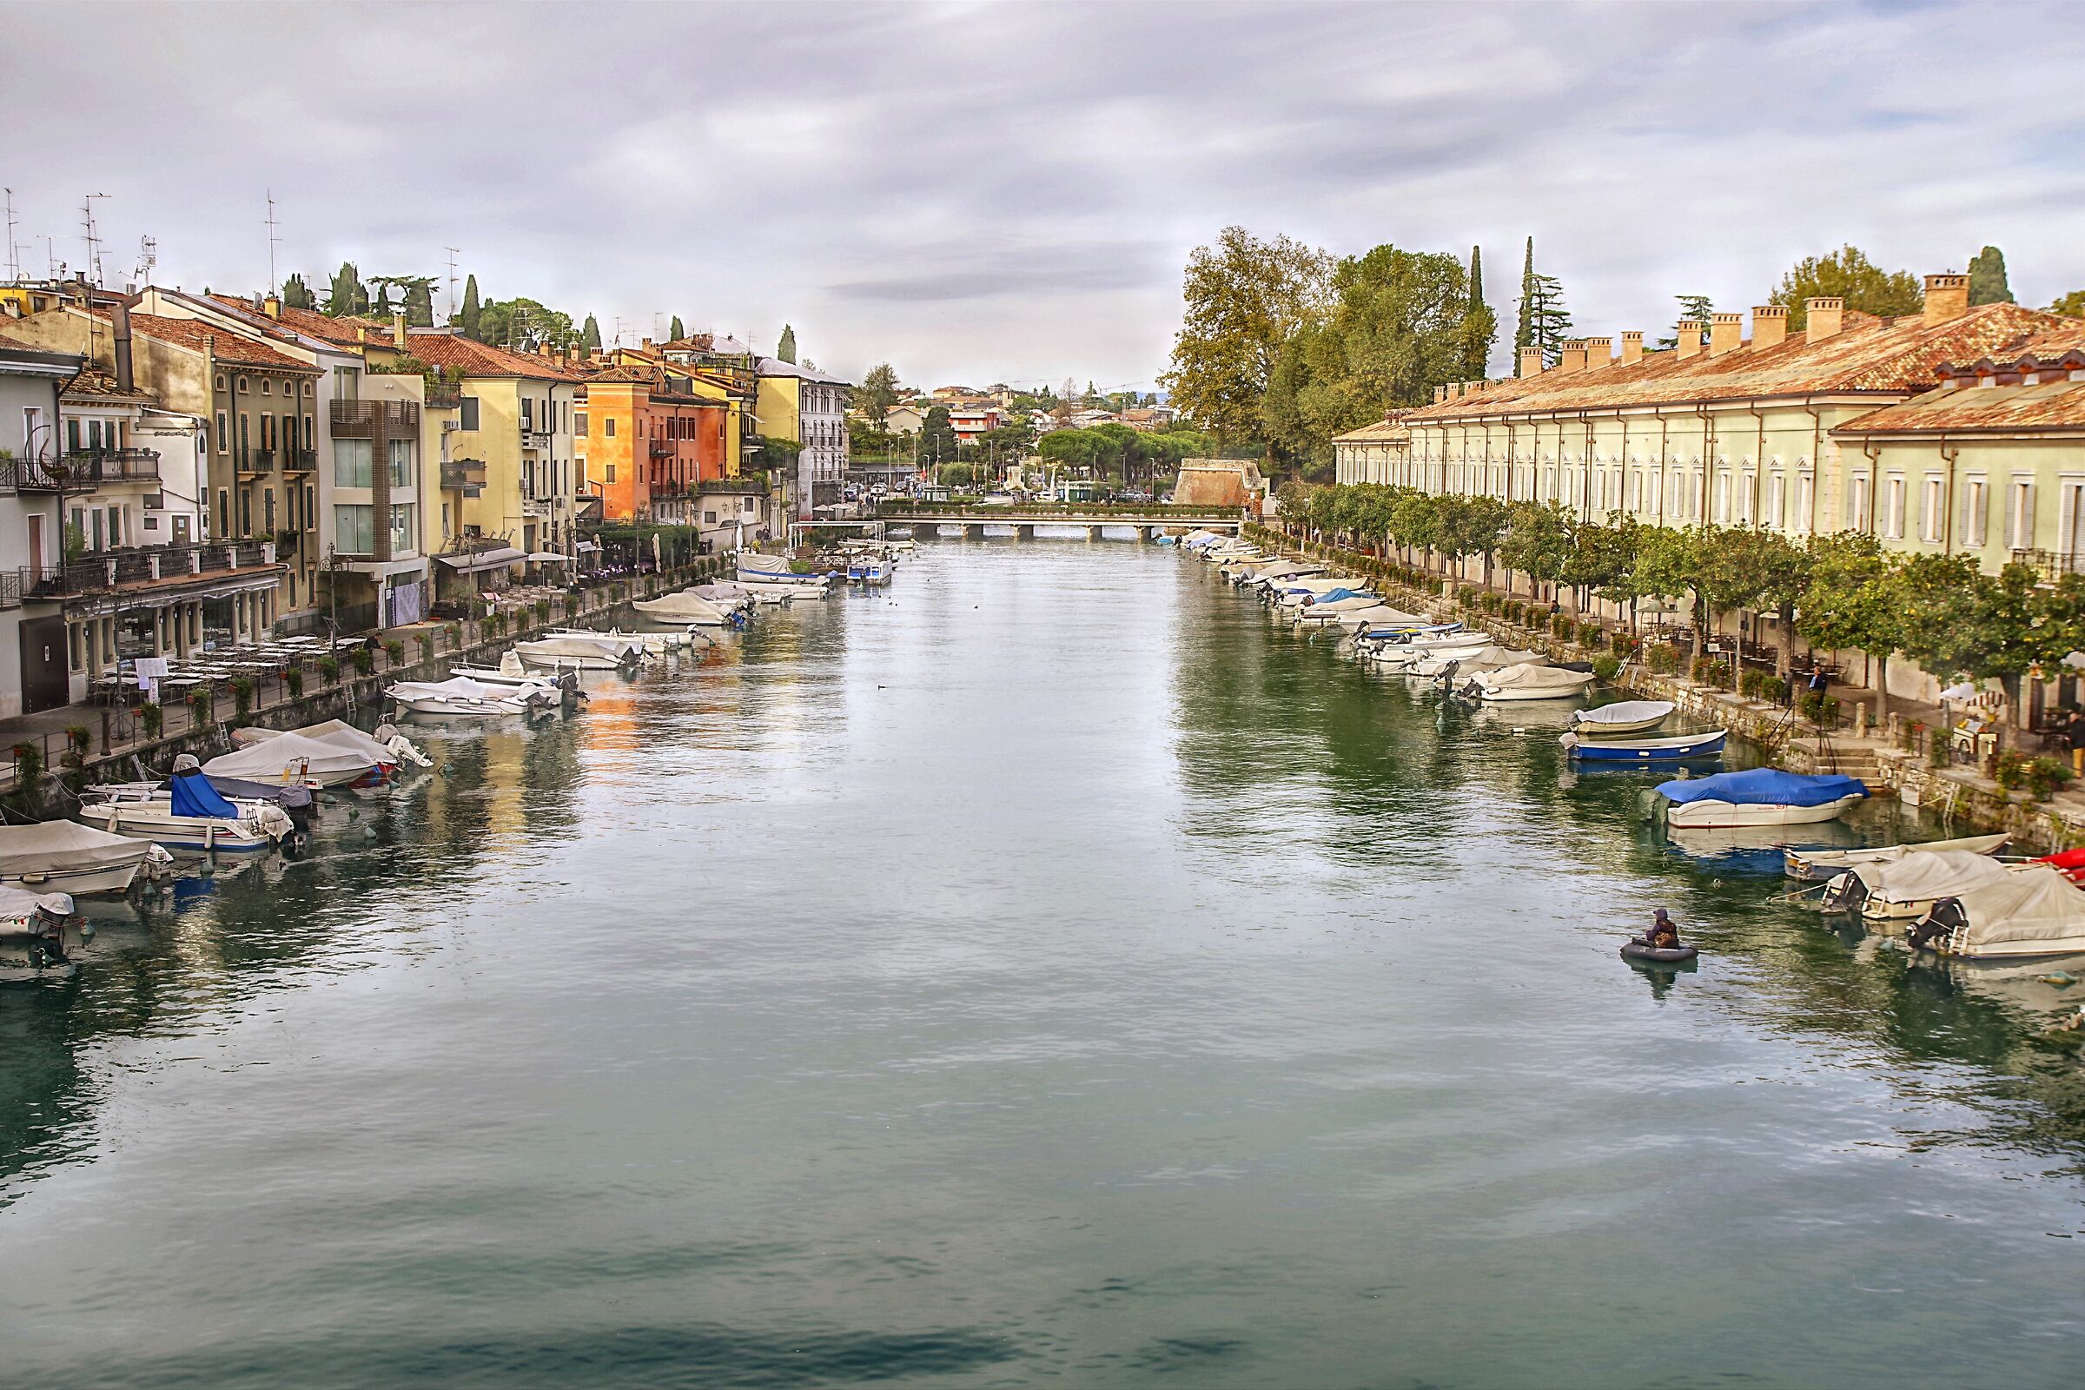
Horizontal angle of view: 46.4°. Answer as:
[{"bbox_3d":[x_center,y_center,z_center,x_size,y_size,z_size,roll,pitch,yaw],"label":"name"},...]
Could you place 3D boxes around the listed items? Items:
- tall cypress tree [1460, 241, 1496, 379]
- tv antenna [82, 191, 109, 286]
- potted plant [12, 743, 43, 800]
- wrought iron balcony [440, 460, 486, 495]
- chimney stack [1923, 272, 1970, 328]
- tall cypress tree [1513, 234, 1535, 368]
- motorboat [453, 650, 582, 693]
[{"bbox_3d":[41.669,-29.107,233.427,3.000,28.043,3.000,1,6,0],"label":"tall cypress tree"},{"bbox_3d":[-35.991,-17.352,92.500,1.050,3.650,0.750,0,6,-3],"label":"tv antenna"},{"bbox_3d":[-25.728,1.920,61.614,0.800,1.400,0.750,1,6,0],"label":"potted plant"},{"bbox_3d":[-28.138,-10.573,118.069,1.150,1.300,3.300,1,6,2],"label":"wrought iron balcony"},{"bbox_3d":[38.632,-16.811,103.900,1.700,2.350,1.000,0,6,-1],"label":"chimney stack"},{"bbox_3d":[46.082,-29.110,231.452,2.300,28.530,2.300,1,6,0],"label":"tall cypress tree"},{"bbox_3d":[-19.788,-0.690,91.635,5.526,1.750,2.100,2,6,18],"label":"motorboat"}]

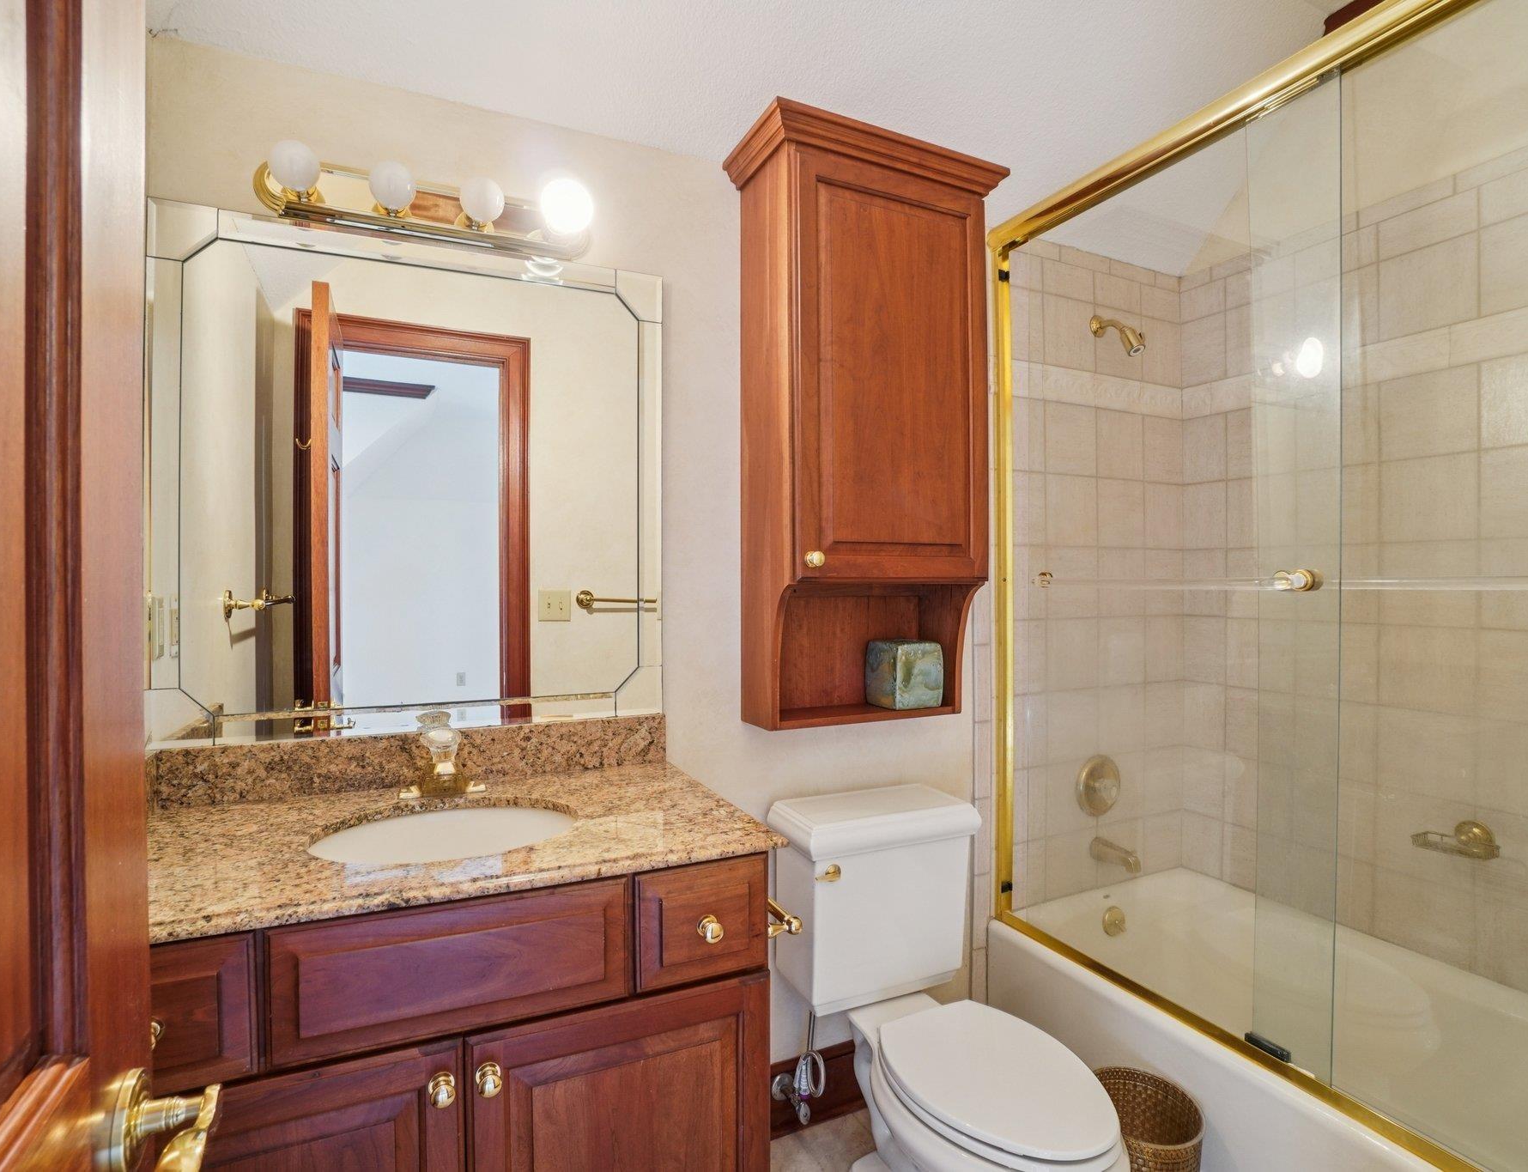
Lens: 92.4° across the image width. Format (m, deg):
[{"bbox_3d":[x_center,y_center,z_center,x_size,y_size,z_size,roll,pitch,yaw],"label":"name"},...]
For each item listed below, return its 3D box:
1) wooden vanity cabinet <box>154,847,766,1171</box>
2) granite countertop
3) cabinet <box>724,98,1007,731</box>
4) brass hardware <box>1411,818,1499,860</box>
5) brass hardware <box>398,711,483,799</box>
[{"bbox_3d":[-0.505,0.839,1.175,0.901,0.899,0.505,0,0,-23],"label":"wooden vanity cabinet"},{"bbox_3d":[-0.510,0.388,1.147,0.931,0.029,0.531,0,0,-23],"label":"granite countertop"},{"bbox_3d":[0.231,-0.316,1.610,0.575,1.215,0.267,0,0,-24],"label":"cabinet"},{"bbox_3d":[1.520,0.552,1.607,0.104,0.065,0.134,0,0,-24],"label":"brass hardware"},{"bbox_3d":[-0.566,0.310,1.296,0.154,0.128,0.133,0,0,-24],"label":"brass hardware"}]

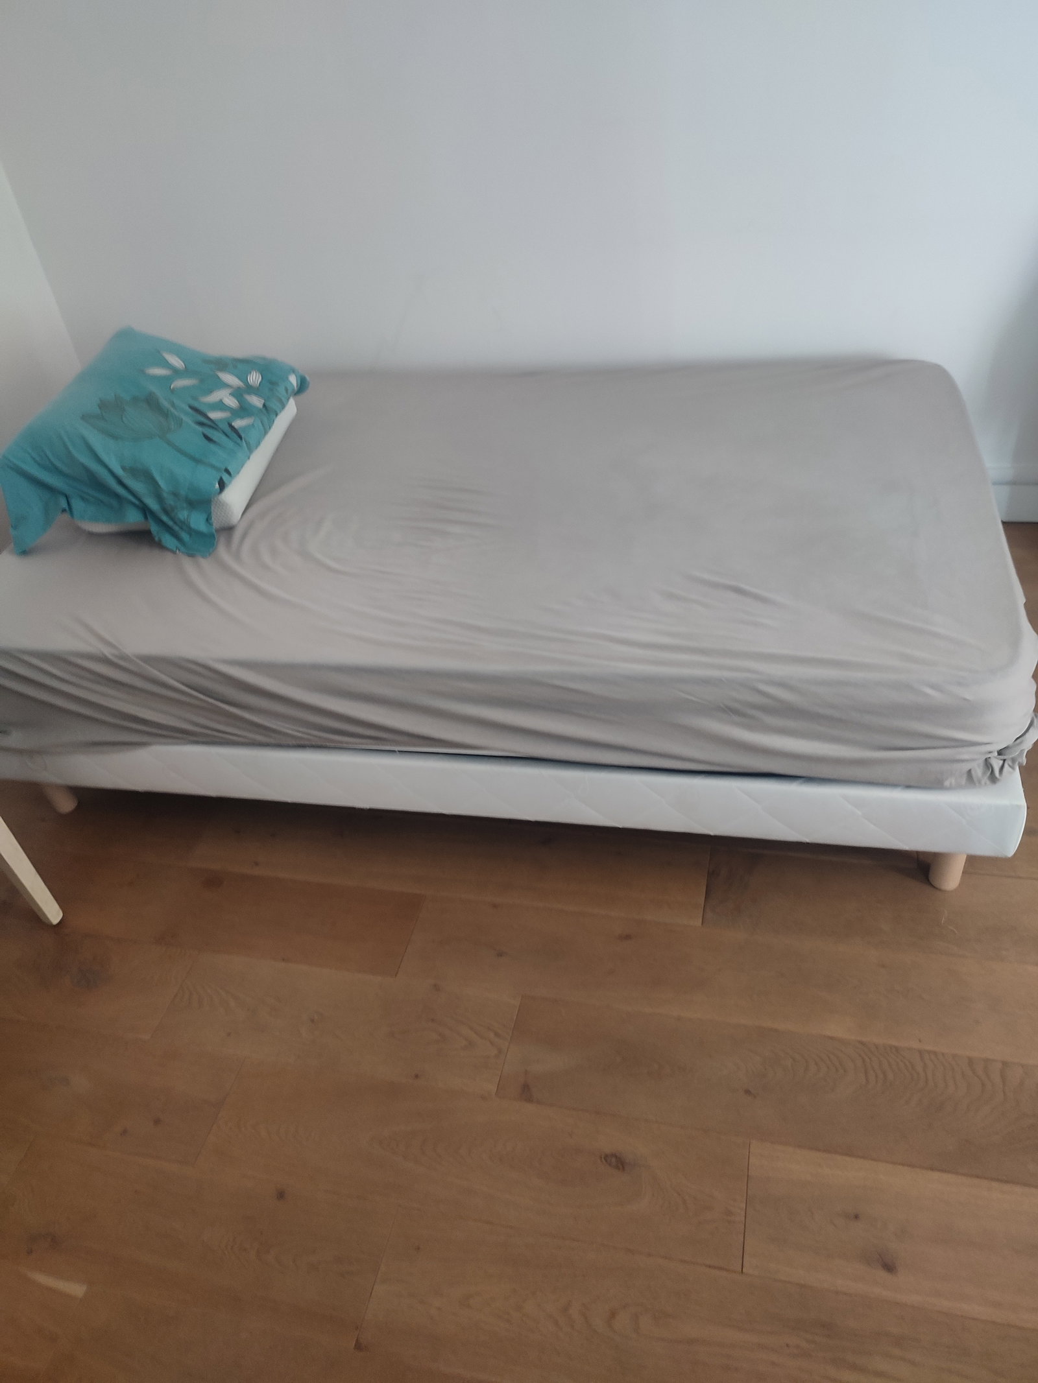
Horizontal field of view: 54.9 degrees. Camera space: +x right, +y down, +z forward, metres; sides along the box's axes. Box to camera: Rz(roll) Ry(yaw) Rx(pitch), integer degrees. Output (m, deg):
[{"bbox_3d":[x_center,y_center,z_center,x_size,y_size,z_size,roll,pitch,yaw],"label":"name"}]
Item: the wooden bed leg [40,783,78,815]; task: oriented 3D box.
[{"bbox_3d":[-0.998,0.189,2.138,0.055,0.155,0.055,3,40,13],"label":"wooden bed leg"}]

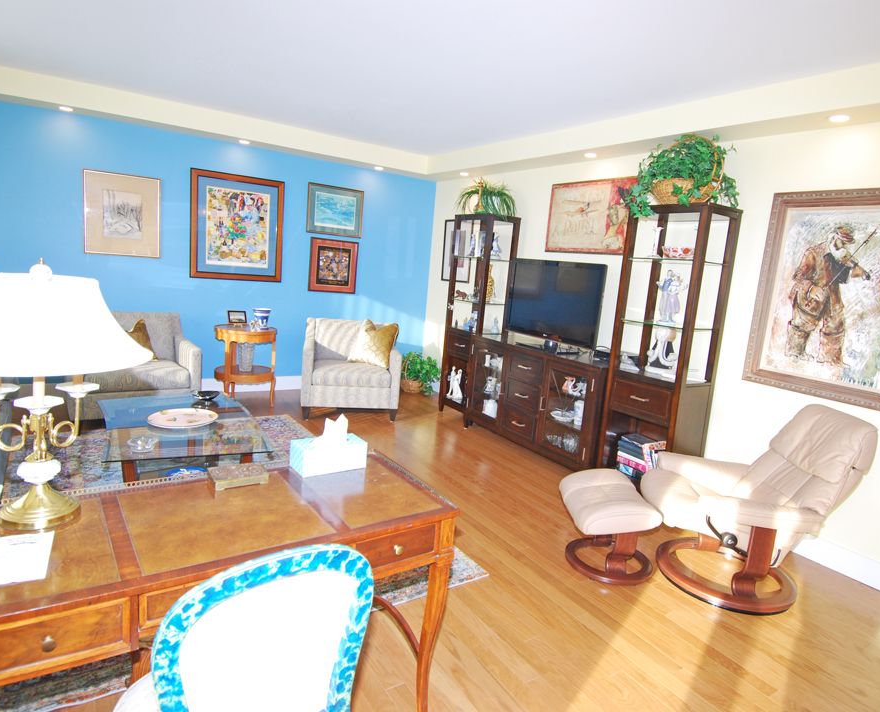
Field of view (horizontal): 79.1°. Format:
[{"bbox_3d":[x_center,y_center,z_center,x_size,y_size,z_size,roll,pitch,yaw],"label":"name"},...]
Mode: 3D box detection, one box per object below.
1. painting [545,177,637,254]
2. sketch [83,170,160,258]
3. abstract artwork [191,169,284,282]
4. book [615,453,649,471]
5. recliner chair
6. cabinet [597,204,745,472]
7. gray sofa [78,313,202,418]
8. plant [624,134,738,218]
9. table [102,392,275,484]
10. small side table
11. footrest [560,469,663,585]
[{"bbox_3d":[1.193,-1.107,4.273,0.030,0.570,0.910,-2,11,-32],"label":"painting"},{"bbox_3d":[-2.670,-1.183,4.498,0.552,0.671,0.030,-2,11,-34],"label":"sketch"},{"bbox_3d":[-1.893,-1.198,5.018,0.832,0.964,0.035,-2,11,-34],"label":"abstract artwork"},{"bbox_3d":[1.376,0.715,3.642,0.170,0.060,0.237,-2,11,-32],"label":"book"},{"bbox_3d":[1.476,0.685,2.651,0.910,0.920,0.780,6,9,10],"label":"recliner chair"},{"bbox_3d":[1.467,0.028,3.499,0.365,1.935,0.540,-2,11,-32],"label":"cabinet"},{"bbox_3d":[-2.509,0.100,4.384,0.870,0.850,0.820,-1,11,-32],"label":"gray sofa"},{"bbox_3d":[1.481,-1.106,3.302,0.460,0.460,0.600,-2,11,-34],"label":"plant"},{"bbox_3d":[-1.563,0.600,3.196,0.790,0.440,1.280,-2,11,-32],"label":"table"},{"bbox_3d":[-1.859,0.108,5.074,0.555,0.750,0.555,-2,11,-32],"label":"small side table"},{"bbox_3d":[0.854,0.876,2.758,0.430,0.410,0.530,5,9,-1],"label":"footrest"}]

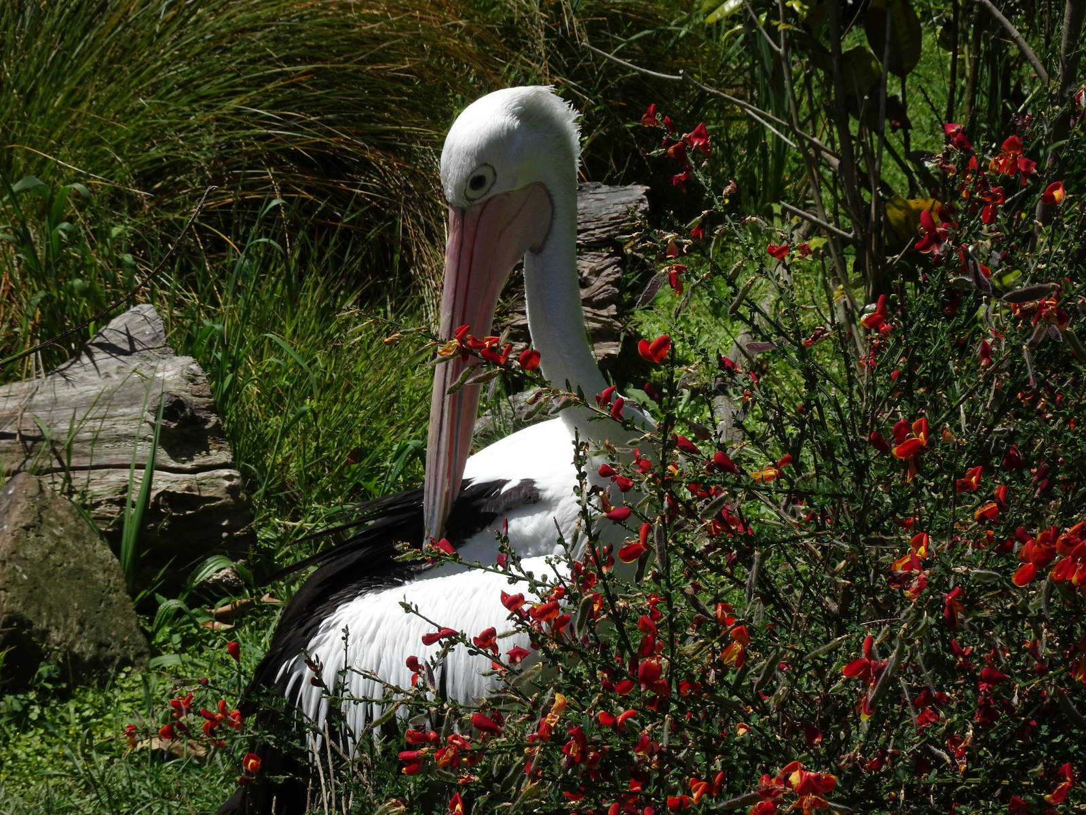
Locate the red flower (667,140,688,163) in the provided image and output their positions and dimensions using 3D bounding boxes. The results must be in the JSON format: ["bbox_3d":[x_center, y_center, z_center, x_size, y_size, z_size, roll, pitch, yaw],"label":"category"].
[{"bbox_3d":[0.134,-0.255,2.500,0.022,0.024,0.021,-9,19,-26],"label":"red flower"}]

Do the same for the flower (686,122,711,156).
[{"bbox_3d":[0.148,-0.257,2.400,0.023,0.031,0.019,4,17,14],"label":"flower"}]

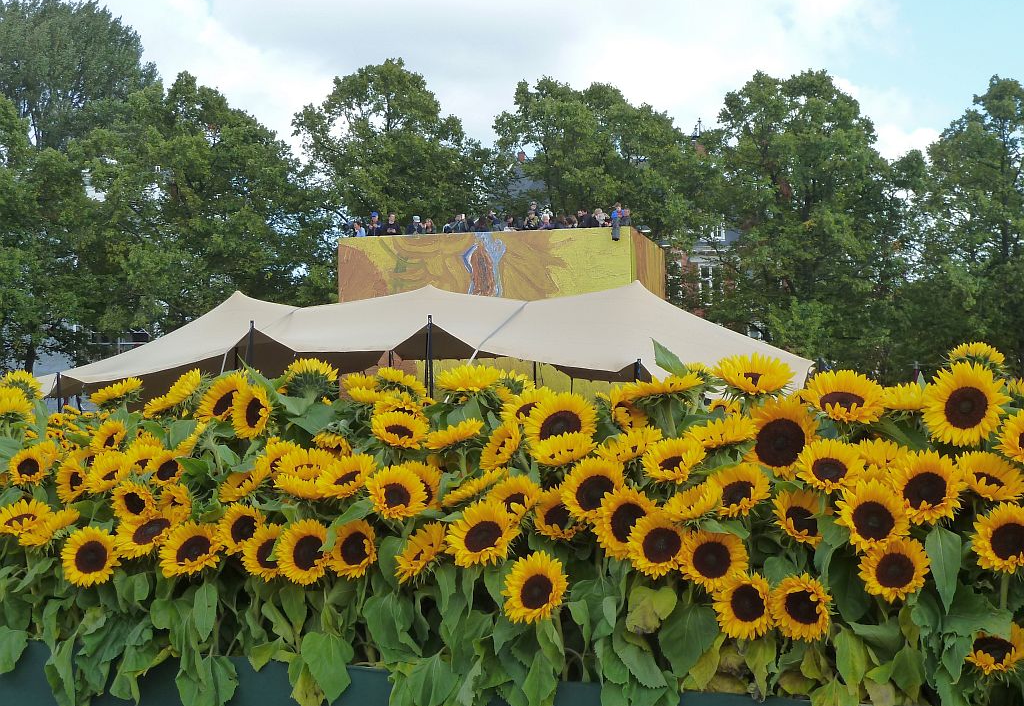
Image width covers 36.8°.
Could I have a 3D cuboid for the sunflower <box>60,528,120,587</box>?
[{"bbox_3d":[-0.979,0.476,3.580,0.138,0.138,0.045,1,-11,-17],"label":"sunflower"}]

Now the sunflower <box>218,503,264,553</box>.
[{"bbox_3d":[-0.633,0.413,3.600,0.122,0.122,0.050,-1,-12,21],"label":"sunflower"}]

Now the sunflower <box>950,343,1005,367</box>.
[{"bbox_3d":[1.023,0.023,3.380,0.120,0.050,0.120,-1,-42,21],"label":"sunflower"}]

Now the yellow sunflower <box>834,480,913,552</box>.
[{"bbox_3d":[0.673,0.303,2.870,0.141,0.141,0.060,0,-22,6],"label":"yellow sunflower"}]

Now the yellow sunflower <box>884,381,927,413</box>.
[{"bbox_3d":[0.846,0.096,3.300,0.125,0.055,0.125,0,37,-1],"label":"yellow sunflower"}]

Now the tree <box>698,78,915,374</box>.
[{"bbox_3d":[12.894,-4.098,66.000,9.200,16.000,9.000,0,-2,0],"label":"tree"}]

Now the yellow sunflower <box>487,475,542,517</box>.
[{"bbox_3d":[0.006,0.343,3.650,0.135,0.135,0.060,-1,-38,15],"label":"yellow sunflower"}]

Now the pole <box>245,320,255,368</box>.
[{"bbox_3d":[-3.933,1.054,23.000,0.070,3.100,0.070,2,-2,-10],"label":"pole"}]

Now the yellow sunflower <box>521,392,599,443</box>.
[{"bbox_3d":[0.097,0.154,3.220,0.152,0.145,0.055,0,-28,5],"label":"yellow sunflower"}]

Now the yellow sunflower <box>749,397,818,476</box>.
[{"bbox_3d":[0.609,0.187,3.450,0.170,0.172,0.060,0,-3,0],"label":"yellow sunflower"}]

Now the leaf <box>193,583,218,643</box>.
[{"bbox_3d":[-0.693,0.589,3.480,0.060,0.137,0.035,0,-3,-6],"label":"leaf"}]

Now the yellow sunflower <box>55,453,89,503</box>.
[{"bbox_3d":[-1.317,0.375,4.600,0.150,0.150,0.052,-2,-10,41],"label":"yellow sunflower"}]

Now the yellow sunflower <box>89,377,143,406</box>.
[{"bbox_3d":[-1.018,0.099,3.950,0.142,0.060,0.142,-26,10,-27],"label":"yellow sunflower"}]

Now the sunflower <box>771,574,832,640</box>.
[{"bbox_3d":[0.555,0.488,2.950,0.115,0.128,0.050,-1,-7,29],"label":"sunflower"}]

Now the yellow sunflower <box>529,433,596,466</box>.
[{"bbox_3d":[0.121,0.228,3.600,0.158,0.060,0.155,0,25,13],"label":"yellow sunflower"}]

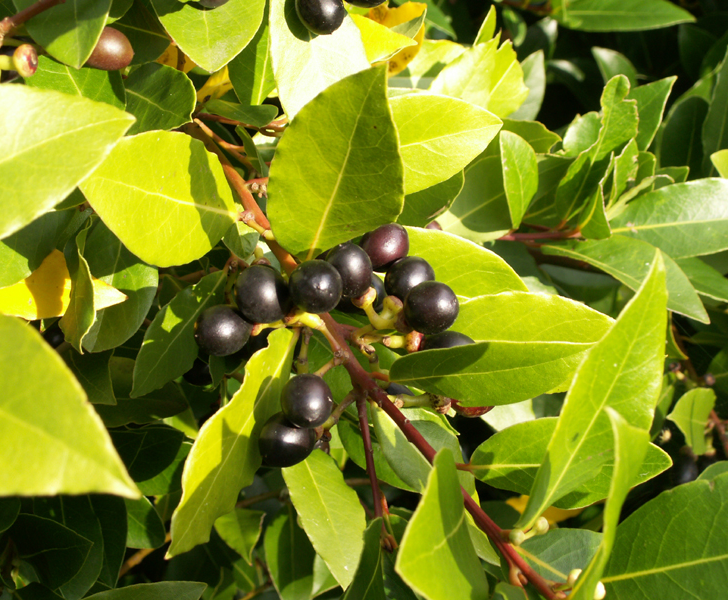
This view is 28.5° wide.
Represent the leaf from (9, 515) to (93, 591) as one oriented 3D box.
[{"bbox_3d":[-0.089,0.072,0.410,0.036,0.025,0.008,-7,-26,38],"label":"leaf"}]

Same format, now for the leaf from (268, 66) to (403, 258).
[{"bbox_3d":[-0.007,-0.034,0.352,0.032,0.056,0.011,27,27,10],"label":"leaf"}]

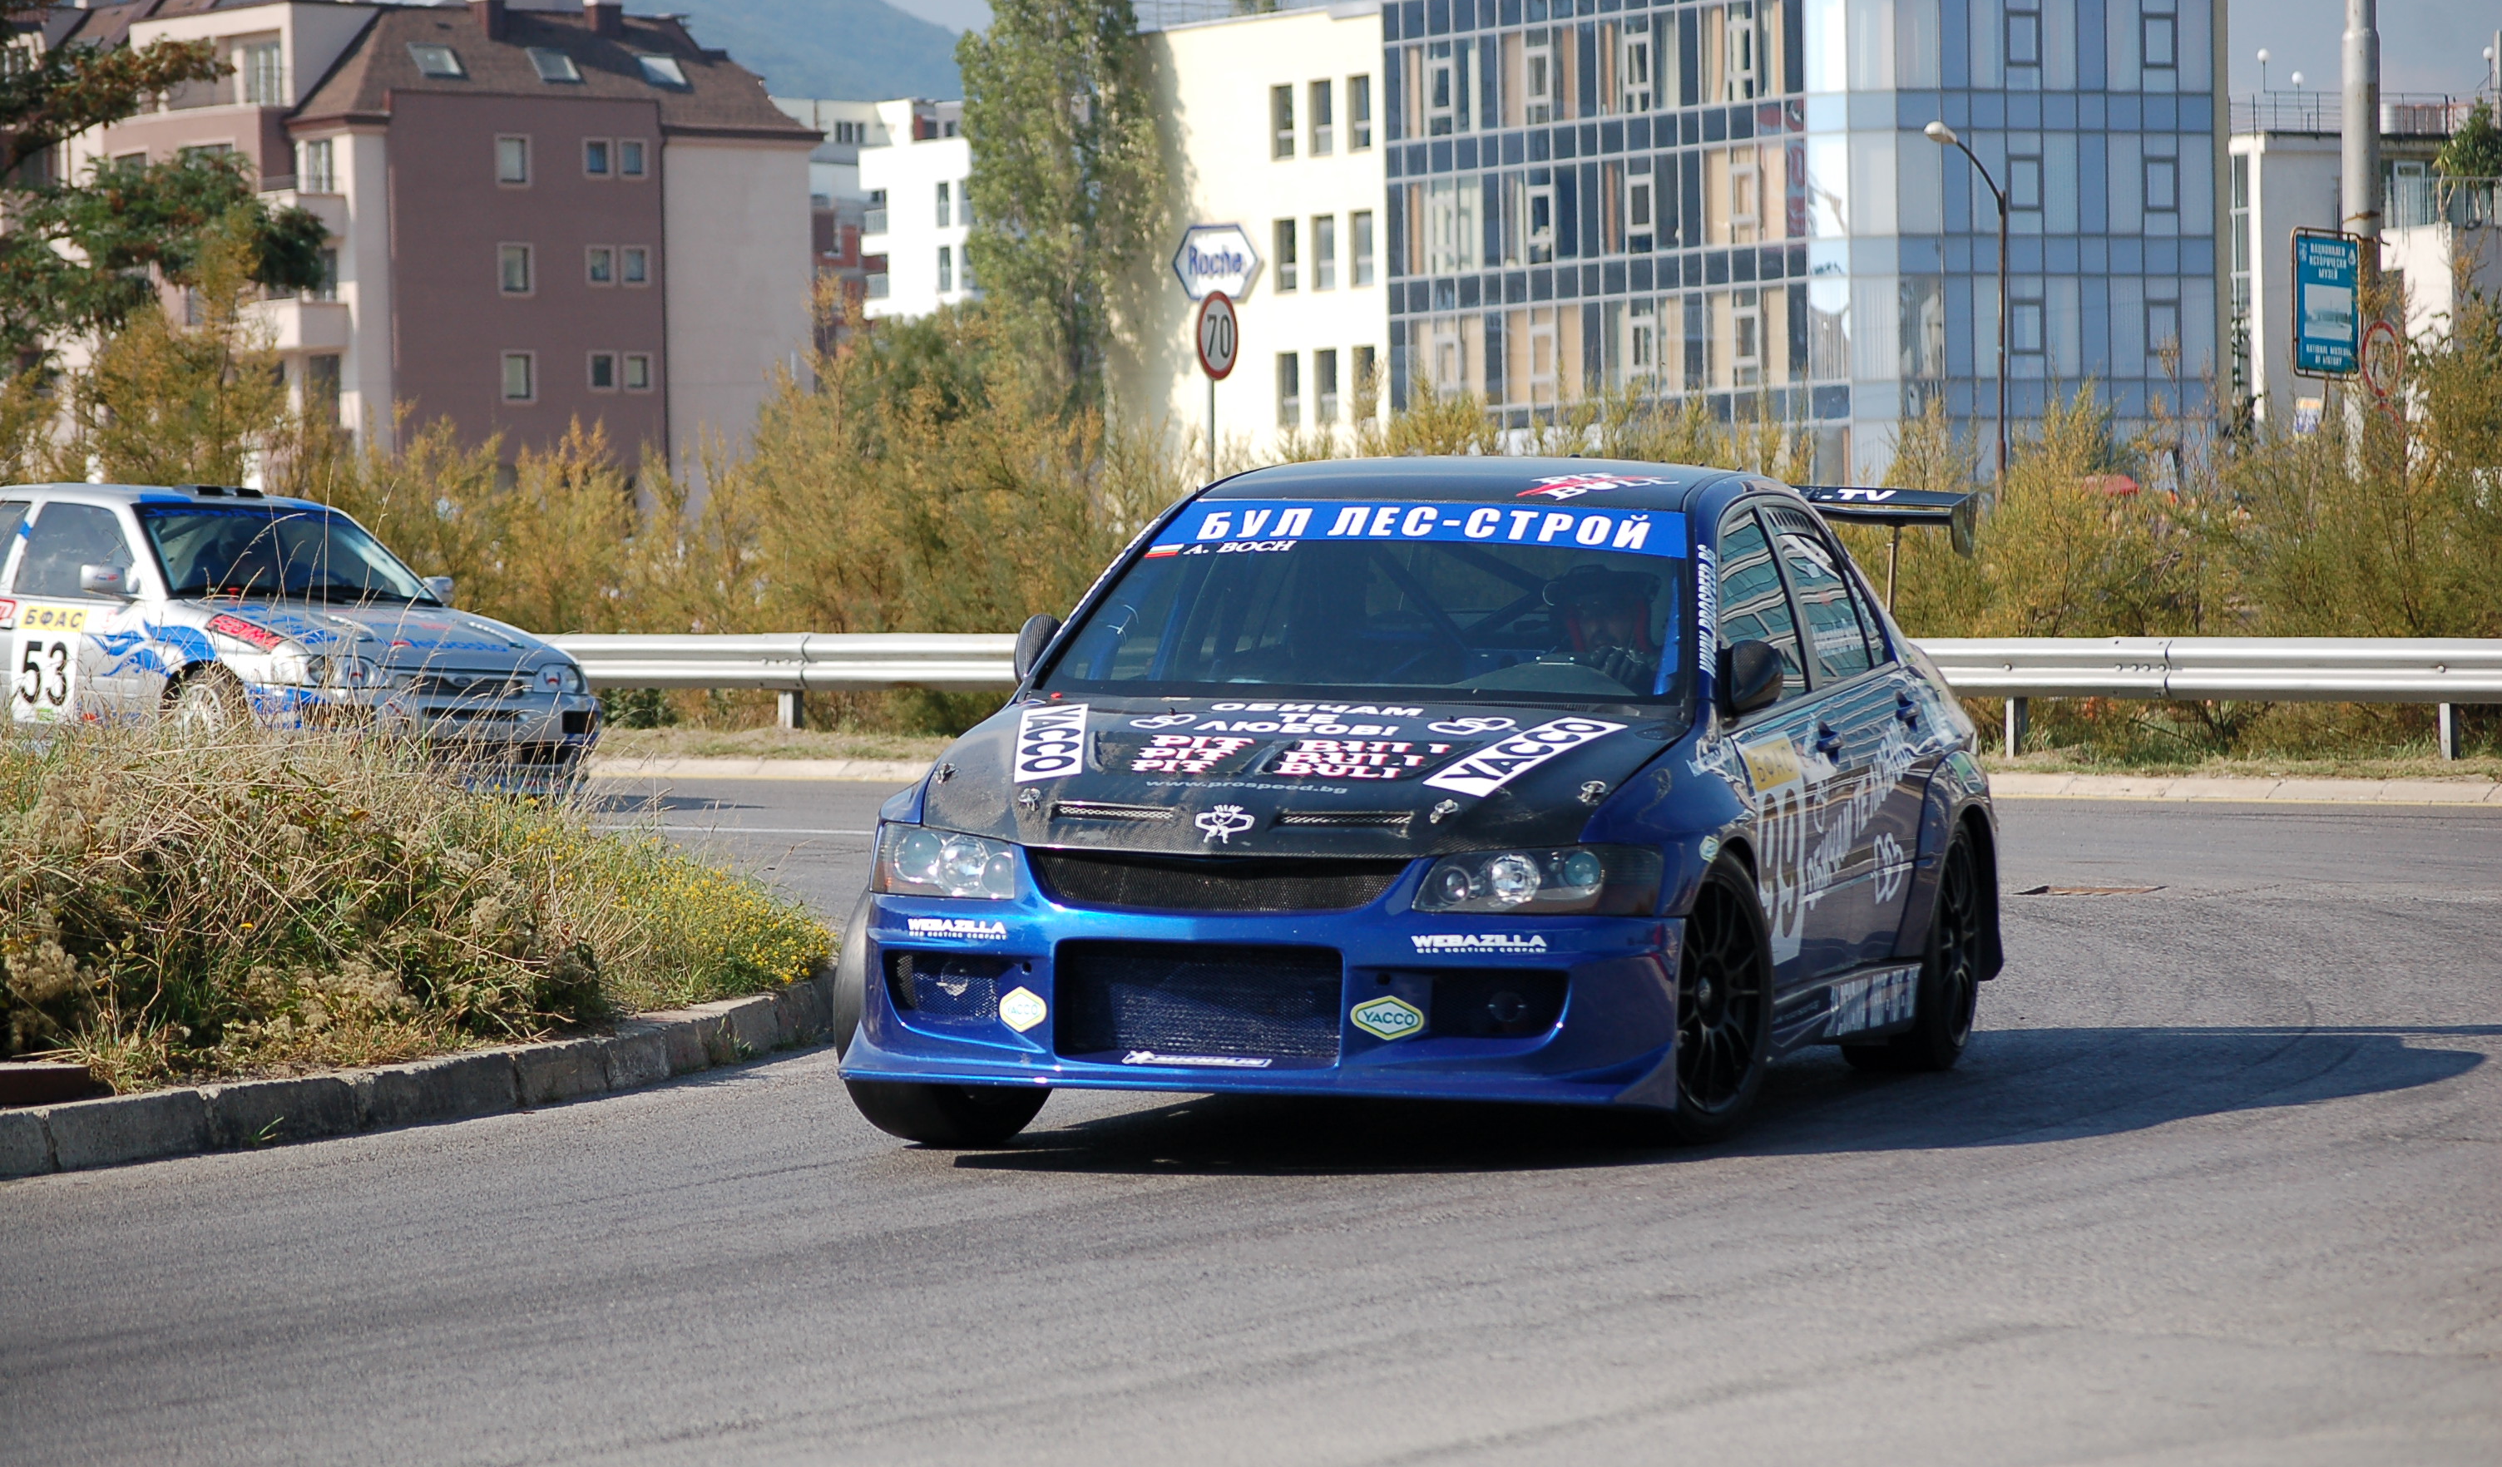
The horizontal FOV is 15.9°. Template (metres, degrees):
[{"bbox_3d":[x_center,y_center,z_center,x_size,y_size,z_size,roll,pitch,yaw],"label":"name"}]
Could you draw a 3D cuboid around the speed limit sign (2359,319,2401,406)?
[{"bbox_3d":[8.651,-2.855,68.500,0.050,0.585,0.585,-2,-1,36],"label":"speed limit sign"}]

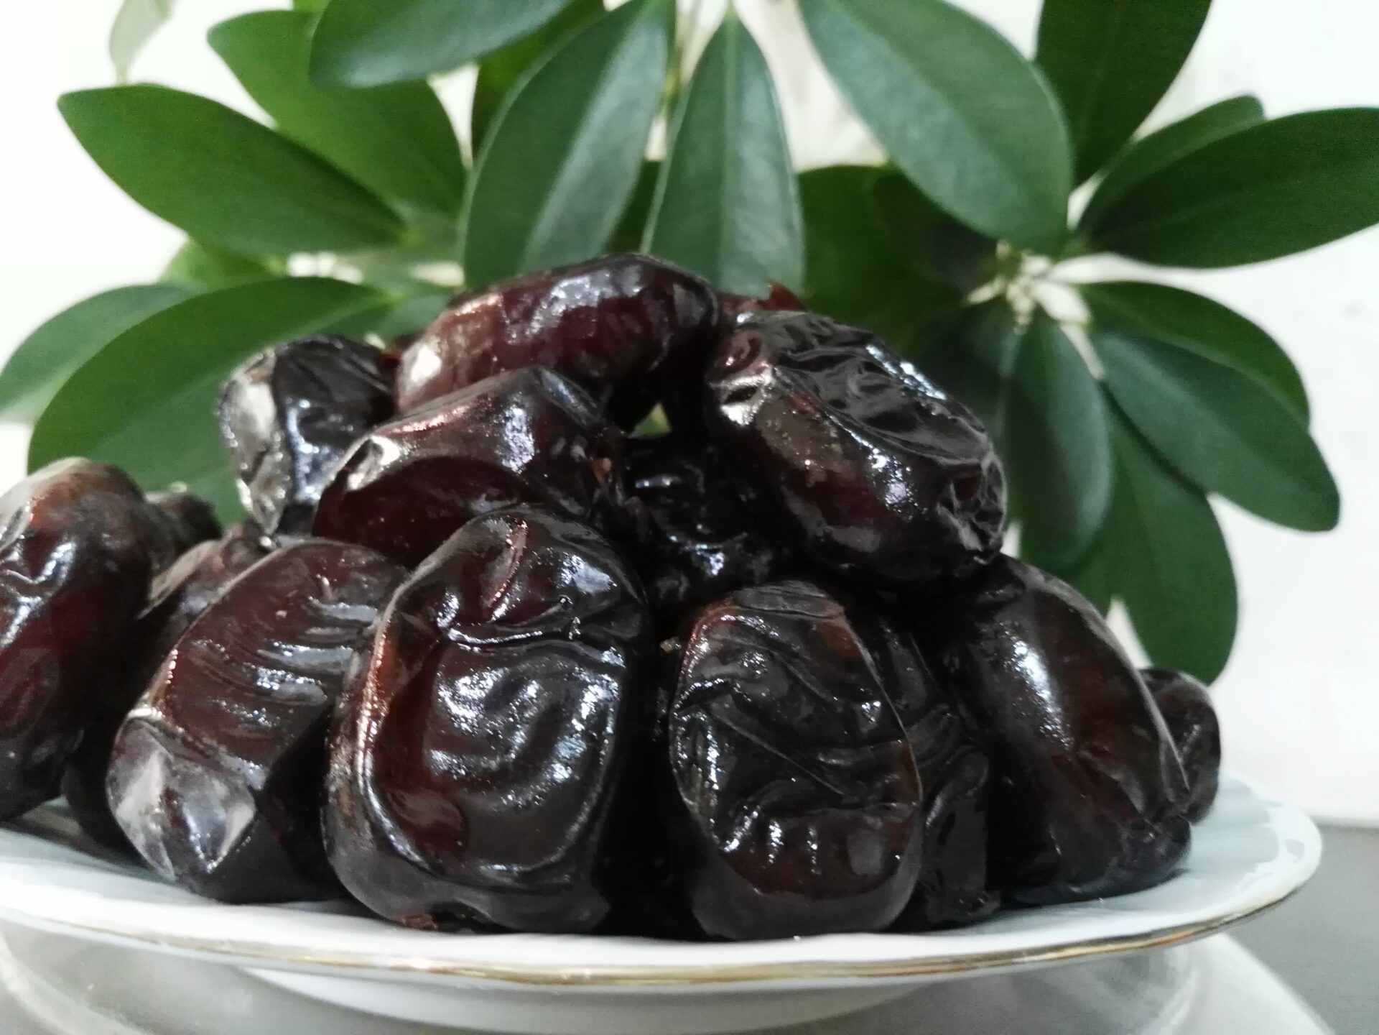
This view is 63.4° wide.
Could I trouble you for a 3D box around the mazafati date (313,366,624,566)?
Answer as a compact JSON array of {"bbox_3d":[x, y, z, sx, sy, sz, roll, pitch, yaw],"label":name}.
[{"bbox_3d":[-0.025,-0.005,0.127,0.036,0.023,0.022,-17,-11,-13],"label":"mazafati date"}]

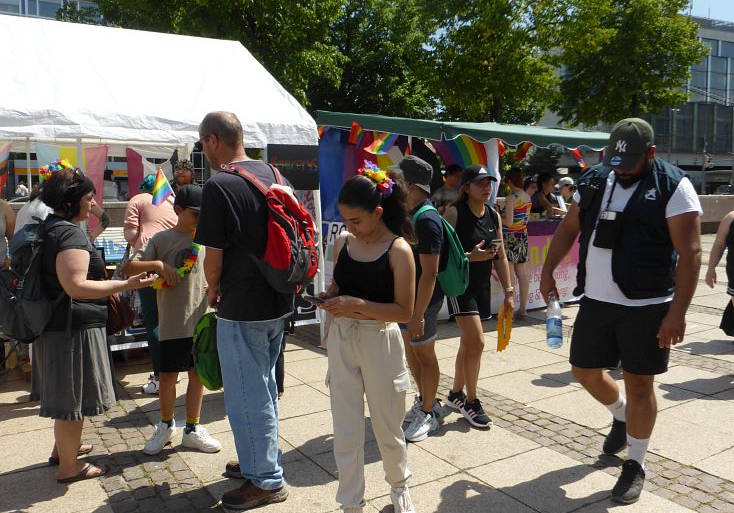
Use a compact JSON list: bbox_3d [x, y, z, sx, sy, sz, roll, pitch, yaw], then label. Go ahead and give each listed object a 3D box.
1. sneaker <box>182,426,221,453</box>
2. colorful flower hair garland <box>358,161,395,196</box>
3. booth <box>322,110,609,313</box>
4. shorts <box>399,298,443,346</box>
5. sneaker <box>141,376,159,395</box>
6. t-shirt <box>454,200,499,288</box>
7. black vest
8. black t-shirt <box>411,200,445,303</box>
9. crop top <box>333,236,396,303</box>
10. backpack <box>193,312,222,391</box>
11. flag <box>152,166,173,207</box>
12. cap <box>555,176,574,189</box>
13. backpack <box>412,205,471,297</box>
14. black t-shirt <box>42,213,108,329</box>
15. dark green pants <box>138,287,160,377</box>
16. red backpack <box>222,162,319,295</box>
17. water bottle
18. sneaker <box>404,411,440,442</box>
[{"bbox_3d":[-0.955,1.040,3.673,0.255,0.110,0.097,3,7,24],"label":"sneaker"},{"bbox_3d":[0.040,-0.331,2.700,0.170,0.140,0.140,3,7,37],"label":"colorful flower hair garland"},{"bbox_3d":[1.319,-0.661,8.311,3.150,2.560,2.800,-4,7,-31],"label":"booth"},{"bbox_3d":[0.333,0.336,3.960,0.280,0.420,0.360,-2,6,-14],"label":"shorts"},{"bbox_3d":[-1.561,0.940,4.740,0.270,0.120,0.105,-4,6,-27],"label":"sneaker"},{"bbox_3d":[0.700,-0.082,4.030,0.360,0.580,0.250,-3,6,-22],"label":"t-shirt"},{"bbox_3d":[1.307,-0.140,3.180,0.520,0.680,0.360,2,6,30],"label":"black vest"},{"bbox_3d":[0.359,-0.037,3.900,0.280,0.640,0.450,-3,6,-24],"label":"black t-shirt"},{"bbox_3d":[-0.011,0.055,2.710,0.290,0.290,0.220,3,7,30],"label":"crop top"},{"bbox_3d":[-0.799,0.485,3.250,0.270,0.420,0.190,3,7,33],"label":"backpack"},{"bbox_3d":[-1.179,-0.402,3.650,0.140,0.170,0.050,-25,0,5],"label":"flag"},{"bbox_3d":[2.698,-1.005,8.700,0.265,0.140,0.175,-10,6,-11],"label":"cap"},{"bbox_3d":[0.466,-0.031,3.930,0.280,0.520,0.300,-3,6,-25],"label":"backpack"},{"bbox_3d":[-1.516,0.078,3.320,0.330,0.570,0.490,-3,7,-24],"label":"black t-shirt"},{"bbox_3d":[-1.530,0.441,4.760,0.310,0.920,0.340,4,8,41],"label":"dark green pants"},{"bbox_3d":[-0.428,-0.131,2.980,0.330,0.560,0.310,3,7,27],"label":"red backpack"},{"bbox_3d":[0.949,0.324,3.220,0.080,0.295,0.080,-1,6,0],"label":"water bottle"},{"bbox_3d":[0.338,1.000,3.810,0.290,0.125,0.110,-6,8,-45],"label":"sneaker"}]

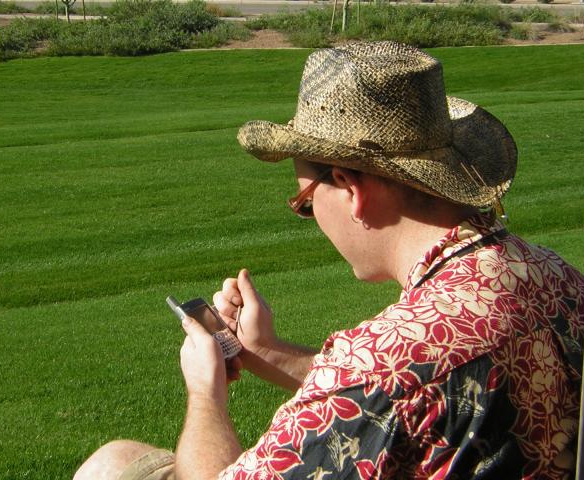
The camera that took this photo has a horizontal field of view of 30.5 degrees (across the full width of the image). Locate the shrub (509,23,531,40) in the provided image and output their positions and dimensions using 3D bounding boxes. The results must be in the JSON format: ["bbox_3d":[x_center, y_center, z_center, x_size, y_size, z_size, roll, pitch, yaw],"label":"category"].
[{"bbox_3d":[5.516,-5.056,26.000,0.530,0.440,0.500,0,14,0],"label":"shrub"}]

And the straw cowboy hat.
[{"bbox_3d":[0.104,-0.157,1.350,0.370,0.150,0.300,17,22,34],"label":"straw cowboy hat"}]

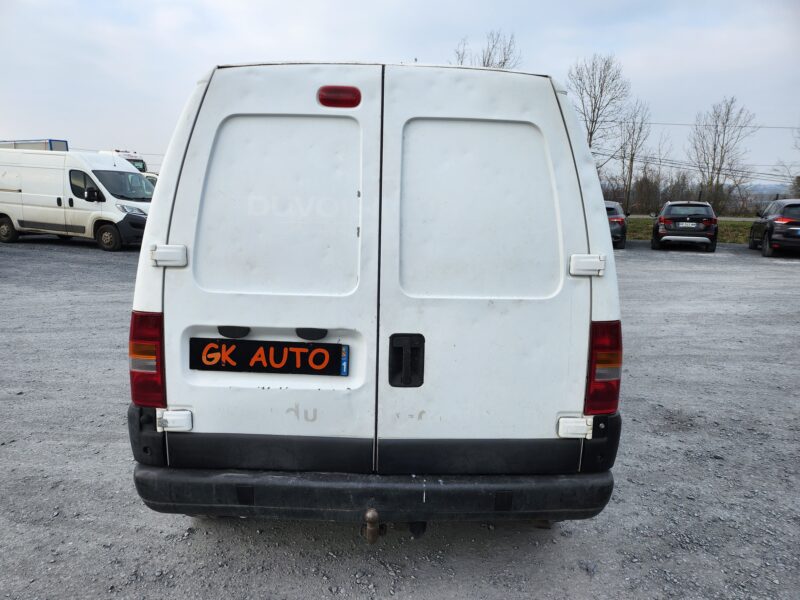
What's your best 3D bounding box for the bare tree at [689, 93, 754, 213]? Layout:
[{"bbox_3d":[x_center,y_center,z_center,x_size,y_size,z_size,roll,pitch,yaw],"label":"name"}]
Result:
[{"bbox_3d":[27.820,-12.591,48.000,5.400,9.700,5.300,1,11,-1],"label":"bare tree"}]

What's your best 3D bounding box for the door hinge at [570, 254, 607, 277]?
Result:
[{"bbox_3d":[0.633,-0.117,1.873,0.122,0.071,0.038,1,8,-1],"label":"door hinge"}]

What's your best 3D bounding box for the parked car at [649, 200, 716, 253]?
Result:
[{"bbox_3d":[10.022,-2.716,19.653,1.800,1.540,4.450,6,11,22],"label":"parked car"}]

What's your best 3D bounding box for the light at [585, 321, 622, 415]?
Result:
[{"bbox_3d":[0.726,0.239,1.980,0.155,0.330,0.150,1,8,-1],"label":"light"}]

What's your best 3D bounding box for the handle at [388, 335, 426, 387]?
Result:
[{"bbox_3d":[0.023,0.207,1.901,0.120,0.182,0.040,1,9,-1],"label":"handle"}]

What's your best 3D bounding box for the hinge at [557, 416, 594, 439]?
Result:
[{"bbox_3d":[0.602,0.438,1.900,0.118,0.070,0.032,1,9,-1],"label":"hinge"}]

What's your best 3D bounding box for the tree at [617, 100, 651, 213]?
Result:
[{"bbox_3d":[24.468,-14.938,58.151,3.570,11.370,3.570,1,11,-1],"label":"tree"}]

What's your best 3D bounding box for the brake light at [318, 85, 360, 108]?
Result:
[{"bbox_3d":[-0.201,-0.669,1.824,0.145,0.073,0.035,1,4,-1],"label":"brake light"}]

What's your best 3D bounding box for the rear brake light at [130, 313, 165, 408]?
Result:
[{"bbox_3d":[-0.894,0.211,1.966,0.125,0.330,0.090,1,9,-1],"label":"rear brake light"}]

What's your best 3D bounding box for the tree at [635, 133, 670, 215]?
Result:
[{"bbox_3d":[21.936,-11.033,48.000,2.650,6.800,2.600,1,11,-1],"label":"tree"}]

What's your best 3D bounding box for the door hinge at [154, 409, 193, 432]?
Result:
[{"bbox_3d":[-0.764,0.408,1.875,0.120,0.073,0.032,1,9,-1],"label":"door hinge"}]

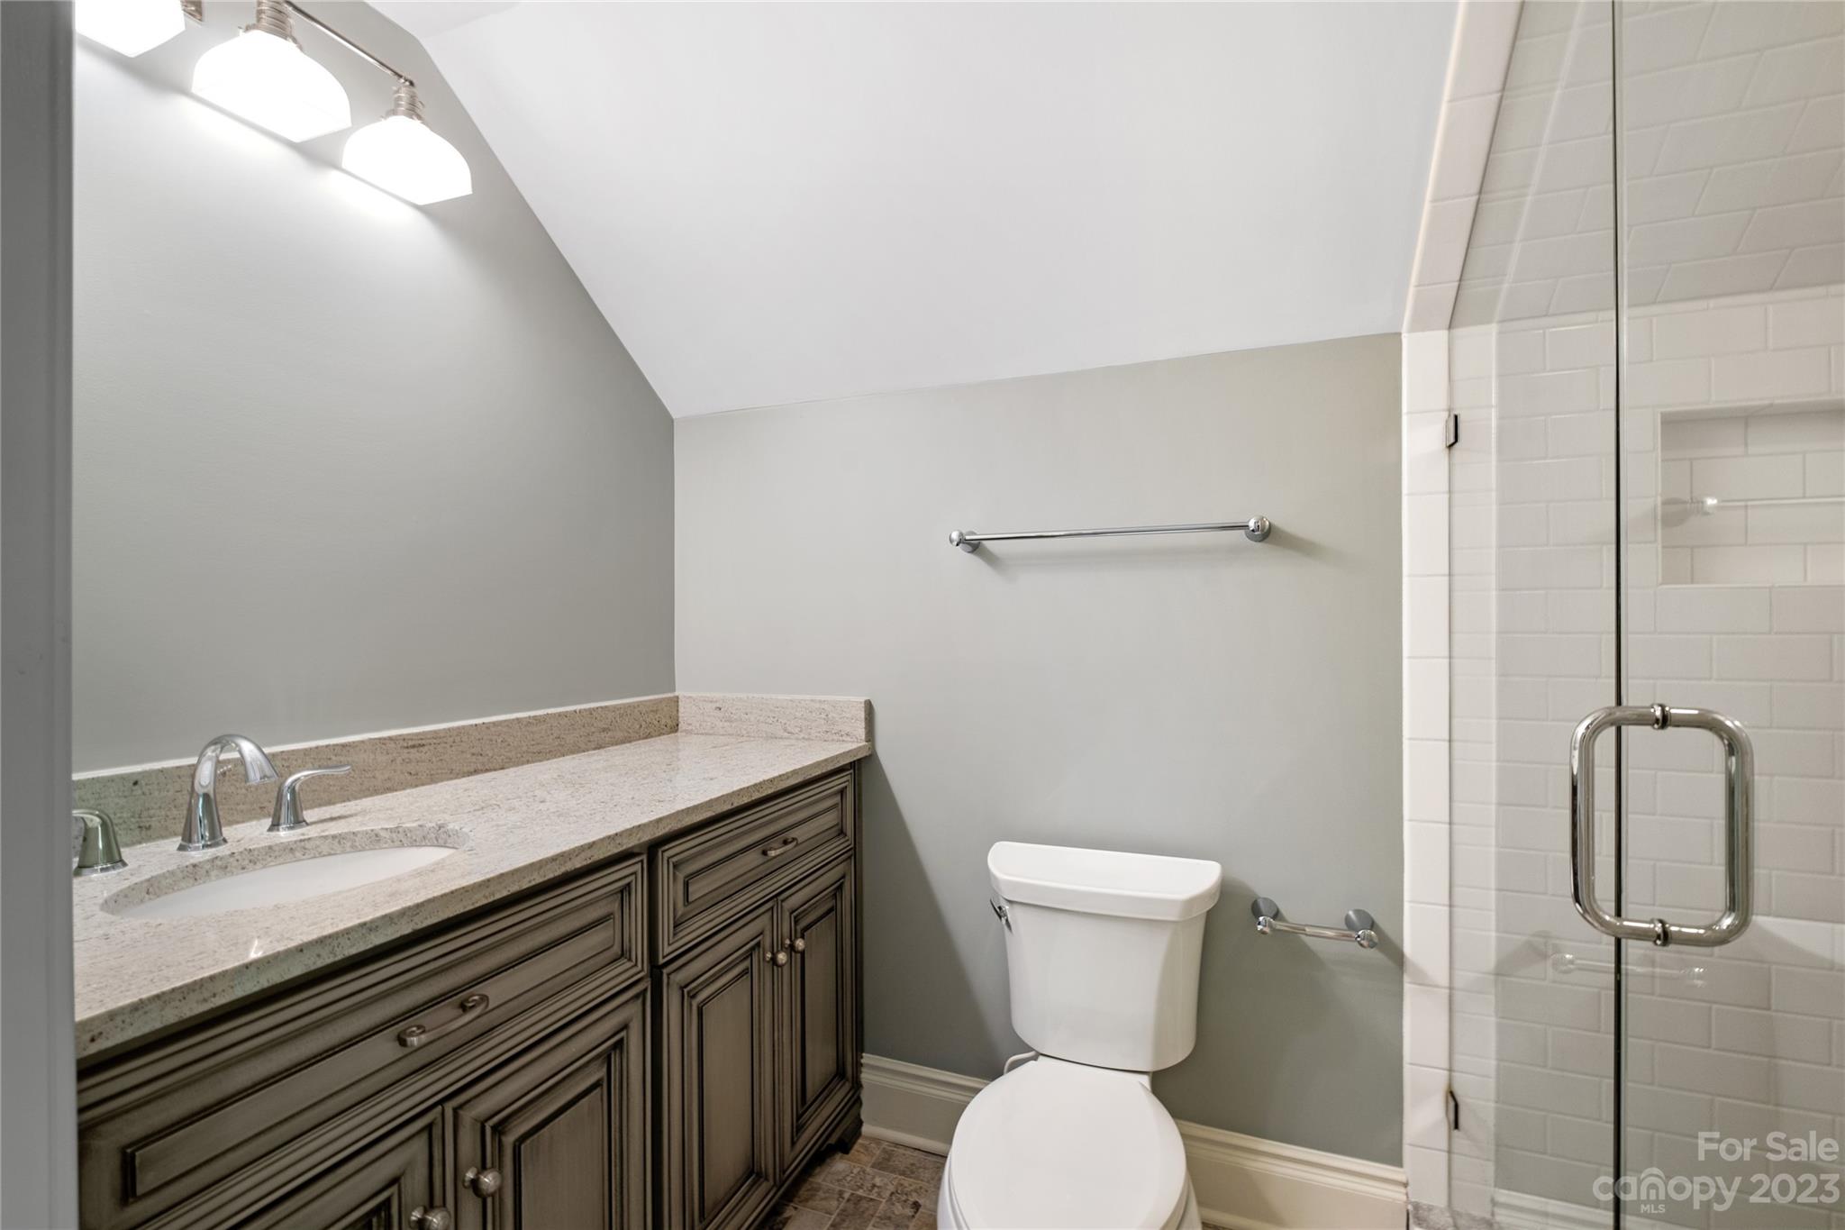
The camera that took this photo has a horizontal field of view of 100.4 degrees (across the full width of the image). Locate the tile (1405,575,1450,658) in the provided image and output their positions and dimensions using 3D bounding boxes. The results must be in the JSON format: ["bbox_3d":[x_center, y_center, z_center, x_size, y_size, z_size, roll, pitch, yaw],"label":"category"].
[{"bbox_3d":[0.941,0.003,1.442,0.074,0.151,0.010,0,0,21],"label":"tile"}]

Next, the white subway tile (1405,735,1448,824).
[{"bbox_3d":[0.942,0.309,1.440,0.074,0.151,0.010,0,0,21],"label":"white subway tile"}]

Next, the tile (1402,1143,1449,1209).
[{"bbox_3d":[0.944,1.046,1.435,0.074,0.107,0.010,0,0,21],"label":"tile"}]

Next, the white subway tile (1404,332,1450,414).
[{"bbox_3d":[0.940,-0.457,1.445,0.074,0.152,0.010,0,0,21],"label":"white subway tile"}]

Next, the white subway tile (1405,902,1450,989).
[{"bbox_3d":[0.943,0.614,1.438,0.074,0.151,0.010,0,0,21],"label":"white subway tile"}]

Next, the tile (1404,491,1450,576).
[{"bbox_3d":[0.941,-0.150,1.443,0.074,0.152,0.010,0,0,21],"label":"tile"}]

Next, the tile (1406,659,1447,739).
[{"bbox_3d":[0.942,0.155,1.441,0.074,0.152,0.010,0,0,21],"label":"tile"}]

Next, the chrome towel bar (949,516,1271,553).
[{"bbox_3d":[0.377,-0.168,1.617,0.662,0.052,0.095,0,0,21],"label":"chrome towel bar"}]

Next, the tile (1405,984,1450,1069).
[{"bbox_3d":[0.943,0.765,1.437,0.074,0.150,0.010,0,0,21],"label":"tile"}]

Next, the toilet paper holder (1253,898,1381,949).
[{"bbox_3d":[0.748,0.594,1.469,0.218,0.052,0.095,0,0,21],"label":"toilet paper holder"}]

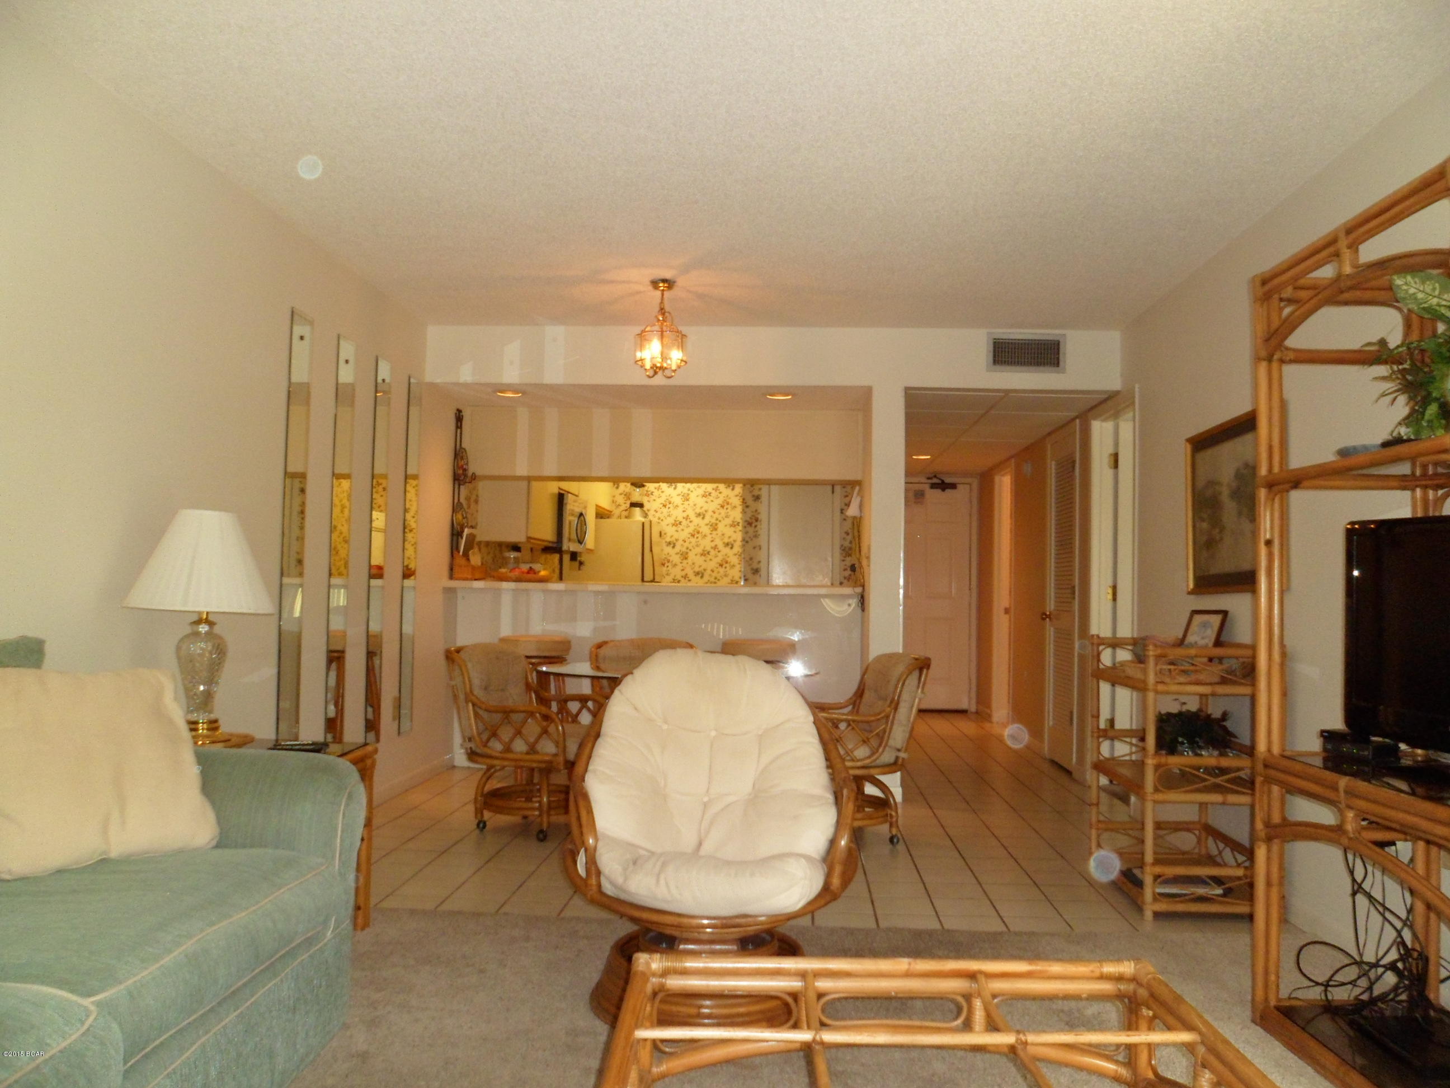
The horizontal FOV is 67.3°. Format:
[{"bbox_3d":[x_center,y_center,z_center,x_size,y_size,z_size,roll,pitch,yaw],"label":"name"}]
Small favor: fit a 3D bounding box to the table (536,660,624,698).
[{"bbox_3d":[-0.211,0.896,4.707,1.220,0.710,1.220,1,-2,3],"label":"table"}]

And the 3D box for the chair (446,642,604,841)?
[{"bbox_3d":[-0.820,0.836,4.725,0.590,0.810,0.580,0,-2,18],"label":"chair"}]

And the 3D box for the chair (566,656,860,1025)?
[{"bbox_3d":[-0.045,0.740,2.899,0.780,0.880,0.860,1,-2,3],"label":"chair"}]

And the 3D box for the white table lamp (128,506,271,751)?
[{"bbox_3d":[-1.460,0.240,3.063,0.430,0.674,0.430,1,-2,3],"label":"white table lamp"}]

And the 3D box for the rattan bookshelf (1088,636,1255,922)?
[{"bbox_3d":[1.639,0.797,3.865,0.500,0.910,0.650,1,-2,3],"label":"rattan bookshelf"}]

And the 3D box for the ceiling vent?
[{"bbox_3d":[1.545,-0.982,5.576,0.395,0.202,0.030,1,-2,3],"label":"ceiling vent"}]

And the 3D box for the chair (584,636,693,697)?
[{"bbox_3d":[-0.425,0.870,5.302,0.580,0.805,0.600,1,-2,-1],"label":"chair"}]

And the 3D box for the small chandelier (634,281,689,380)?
[{"bbox_3d":[-0.278,-0.947,4.829,0.235,0.430,0.235,1,-2,3],"label":"small chandelier"}]

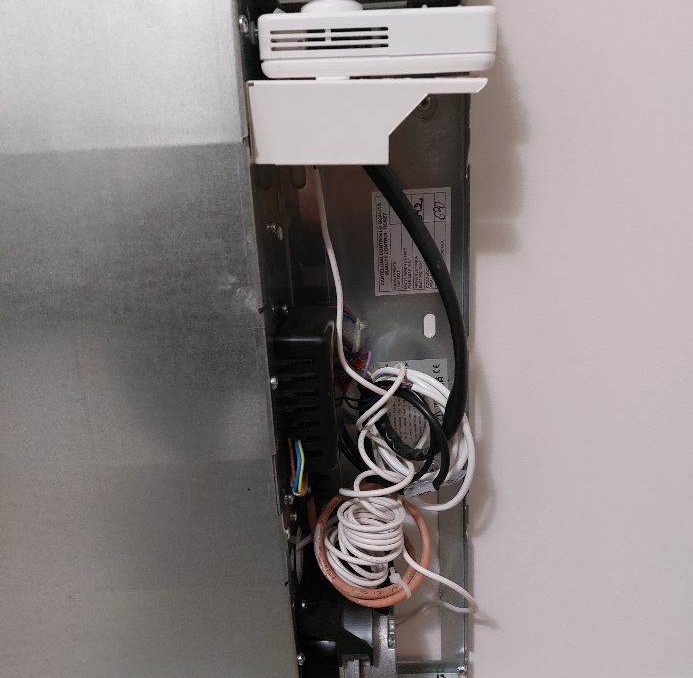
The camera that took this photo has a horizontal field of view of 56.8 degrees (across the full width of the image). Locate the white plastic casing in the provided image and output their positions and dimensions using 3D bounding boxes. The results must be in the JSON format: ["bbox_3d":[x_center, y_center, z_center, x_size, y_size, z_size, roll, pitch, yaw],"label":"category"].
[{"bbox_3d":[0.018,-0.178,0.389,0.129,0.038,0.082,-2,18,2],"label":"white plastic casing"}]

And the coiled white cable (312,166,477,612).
[{"bbox_3d":[0.042,0.072,0.484,0.122,0.394,0.095,-2,18,2],"label":"coiled white cable"}]

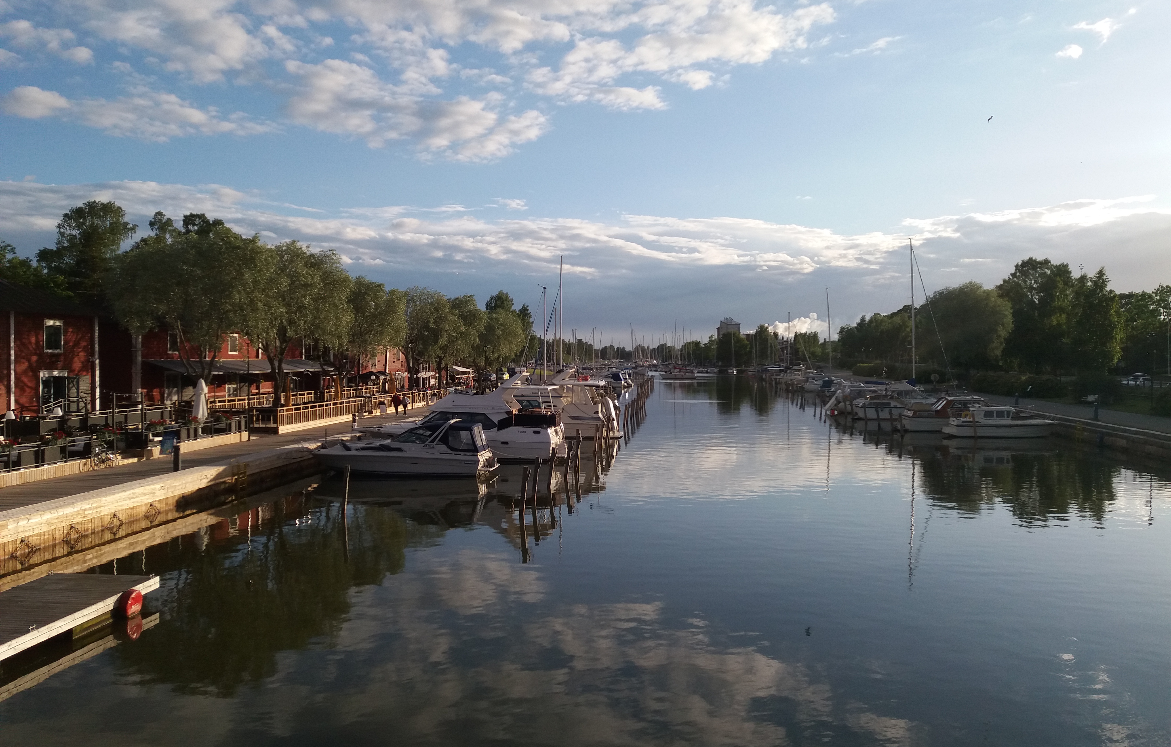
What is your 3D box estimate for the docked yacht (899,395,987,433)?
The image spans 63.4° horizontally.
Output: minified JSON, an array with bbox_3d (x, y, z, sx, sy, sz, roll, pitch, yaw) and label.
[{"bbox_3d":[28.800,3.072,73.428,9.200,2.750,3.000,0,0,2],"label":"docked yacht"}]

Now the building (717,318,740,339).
[{"bbox_3d":[75.816,-16.055,502.833,11.500,26.400,11.500,0,1,6],"label":"building"}]

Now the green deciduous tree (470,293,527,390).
[{"bbox_3d":[-11.956,-4.301,130.955,7.800,13.290,7.800,0,1,-5],"label":"green deciduous tree"}]

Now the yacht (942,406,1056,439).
[{"bbox_3d":[29.600,3.374,67.130,7.600,2.250,2.600,0,0,2],"label":"yacht"}]

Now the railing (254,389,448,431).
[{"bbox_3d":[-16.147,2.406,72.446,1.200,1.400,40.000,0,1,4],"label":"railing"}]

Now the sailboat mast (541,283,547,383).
[{"bbox_3d":[-4.492,-3.837,104.972,0.250,11.550,0.250,-1,0,0],"label":"sailboat mast"}]

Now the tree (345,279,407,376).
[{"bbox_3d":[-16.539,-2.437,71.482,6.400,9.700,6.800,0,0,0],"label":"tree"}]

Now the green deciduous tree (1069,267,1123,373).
[{"bbox_3d":[79.293,-7.757,146.941,8.600,17.500,8.400,0,0,0],"label":"green deciduous tree"}]

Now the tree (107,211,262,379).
[{"bbox_3d":[-21.224,-2.760,49.979,8.300,10.900,8.300,0,0,0],"label":"tree"}]

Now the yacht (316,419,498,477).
[{"bbox_3d":[-8.617,3.412,45.146,8.900,2.700,2.900,0,1,9],"label":"yacht"}]

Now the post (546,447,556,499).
[{"bbox_3d":[-1.409,3.931,38.934,0.260,1.800,0.260,5,0,0],"label":"post"}]

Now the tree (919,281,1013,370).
[{"bbox_3d":[57.454,-6.374,142.952,14.000,15.200,13.000,0,0,0],"label":"tree"}]

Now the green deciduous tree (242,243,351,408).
[{"bbox_3d":[-17.216,-2.204,56.476,6.600,11.030,6.600,0,1,-17],"label":"green deciduous tree"}]

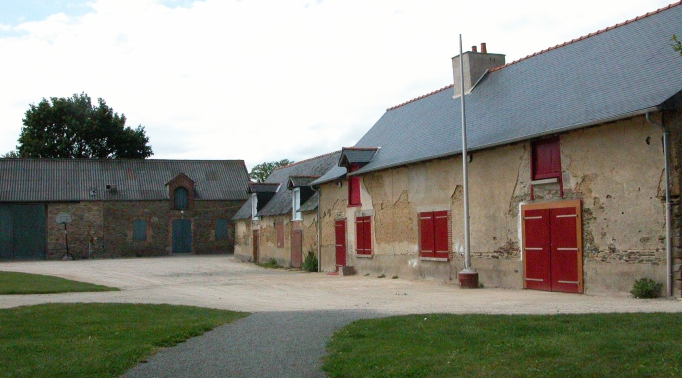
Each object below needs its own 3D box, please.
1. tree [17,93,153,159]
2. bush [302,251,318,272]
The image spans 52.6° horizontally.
[{"bbox_3d":[-22.178,-1.319,59.566,12.200,14.000,11.500,-1,-4,0],"label":"tree"},{"bbox_3d":[-1.326,3.152,30.000,0.740,0.900,0.680,-1,-4,0],"label":"bush"}]

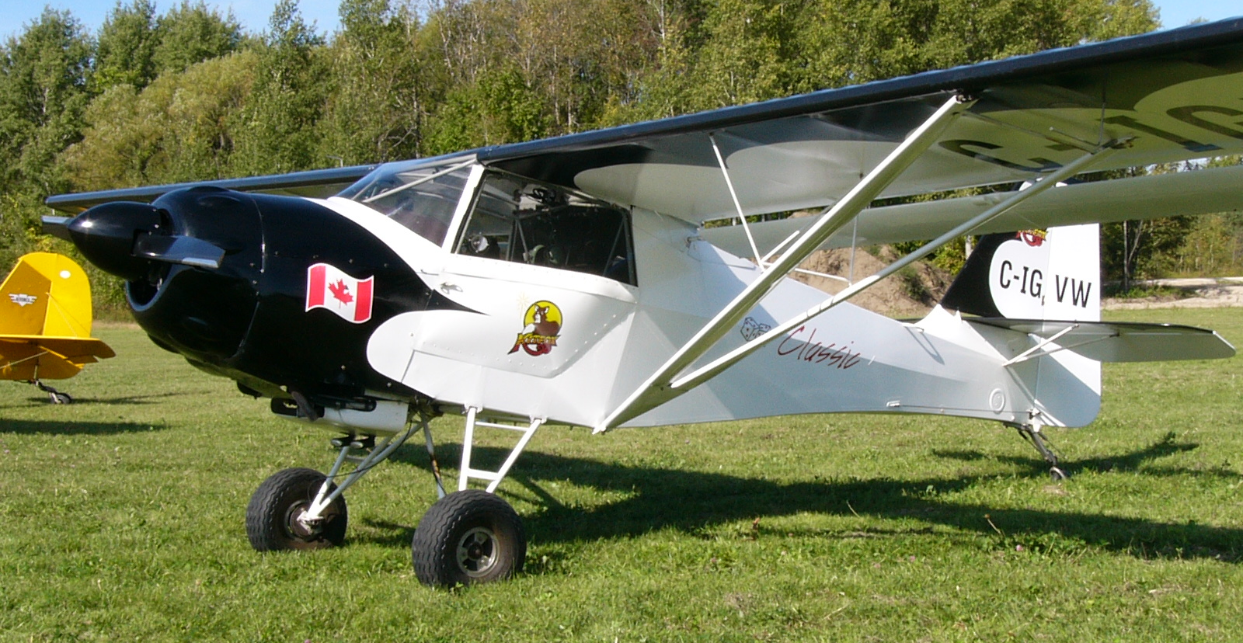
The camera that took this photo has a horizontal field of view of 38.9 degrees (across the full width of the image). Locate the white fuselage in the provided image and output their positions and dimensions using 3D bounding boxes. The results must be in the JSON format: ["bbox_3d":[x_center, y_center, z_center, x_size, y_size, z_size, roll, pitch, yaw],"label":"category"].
[{"bbox_3d":[0.665,-0.084,7.959,4.630,1.160,1.040,4,-2,-35],"label":"white fuselage"}]

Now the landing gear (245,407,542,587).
[{"bbox_3d":[-0.817,0.652,6.912,0.730,0.710,1.540,-2,2,-35],"label":"landing gear"}]

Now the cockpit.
[{"bbox_3d":[-0.654,-0.406,7.016,1.150,0.460,1.020,5,-3,-35],"label":"cockpit"}]

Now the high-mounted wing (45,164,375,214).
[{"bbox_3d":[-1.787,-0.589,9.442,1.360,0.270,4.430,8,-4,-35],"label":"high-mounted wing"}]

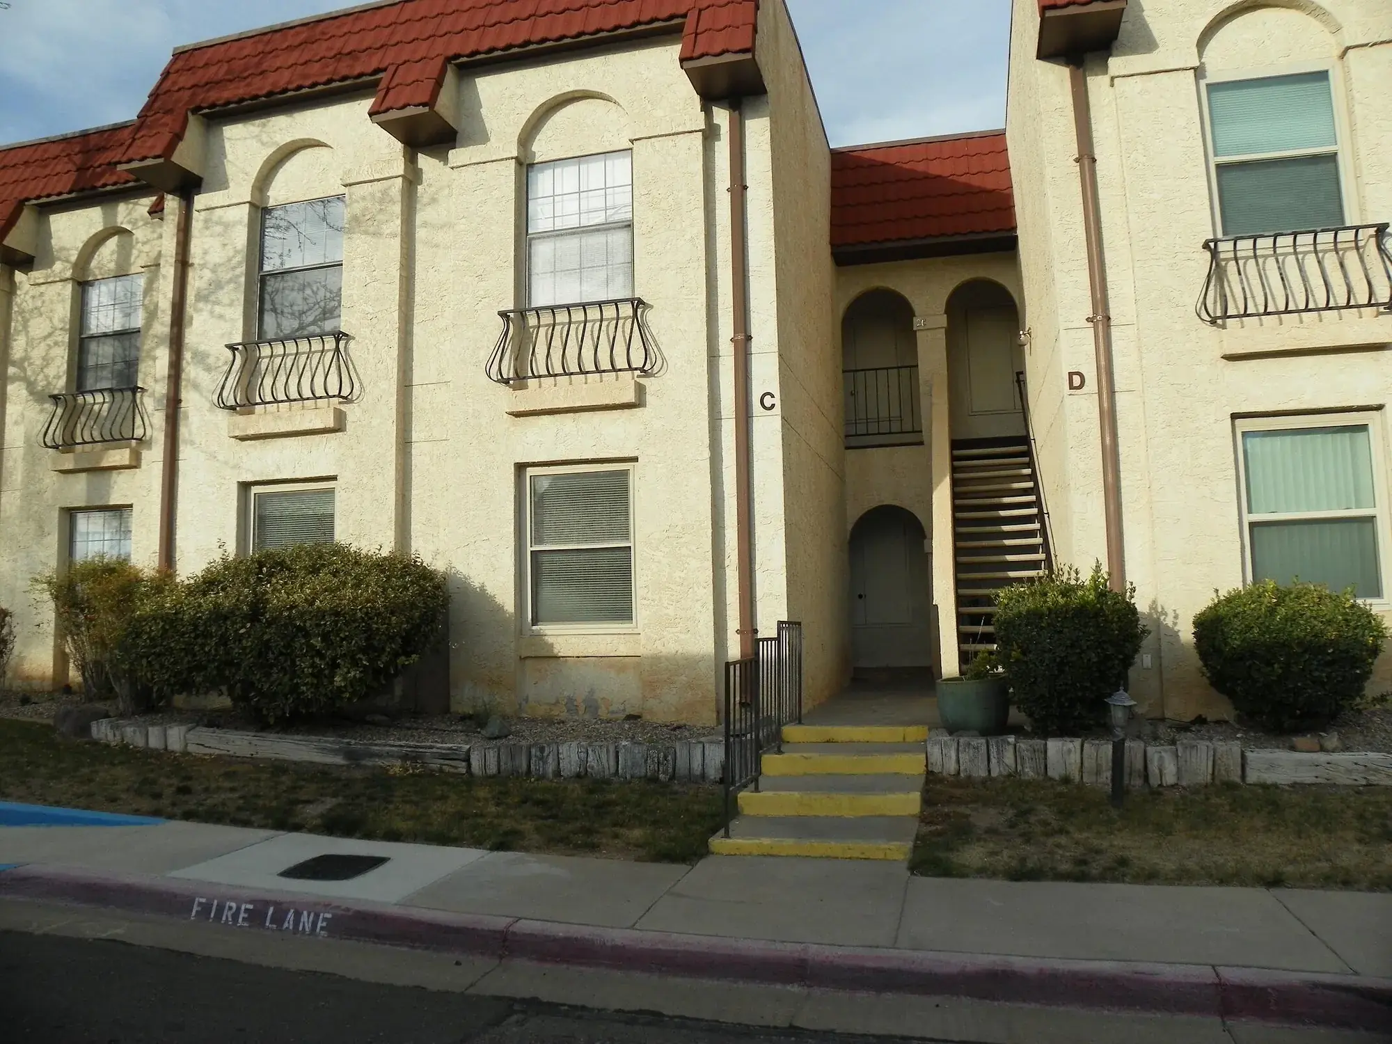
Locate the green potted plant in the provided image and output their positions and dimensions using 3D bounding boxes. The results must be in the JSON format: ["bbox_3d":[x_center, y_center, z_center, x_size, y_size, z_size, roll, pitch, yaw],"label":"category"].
[{"bbox_3d":[2.035,1.248,7.682,0.529,0.603,0.529,-3,-6,15],"label":"green potted plant"}]

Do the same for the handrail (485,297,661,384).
[{"bbox_3d":[-1.099,-1.562,9.059,1.530,0.640,0.260,-3,-6,15],"label":"handrail"}]

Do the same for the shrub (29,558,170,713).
[{"bbox_3d":[-6.084,1.131,10.690,1.320,1.480,1.150,-3,-6,15],"label":"shrub"}]

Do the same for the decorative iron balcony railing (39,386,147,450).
[{"bbox_3d":[-7.252,-1.239,12.621,1.435,0.668,0.370,-3,-6,15],"label":"decorative iron balcony railing"}]

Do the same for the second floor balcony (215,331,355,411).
[{"bbox_3d":[-4.018,-1.459,10.245,1.458,0.678,0.370,-3,-6,15],"label":"second floor balcony"}]

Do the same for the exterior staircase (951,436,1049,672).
[{"bbox_3d":[3.187,0.278,10.752,1.000,3.014,3.800,-3,-6,14],"label":"exterior staircase"}]

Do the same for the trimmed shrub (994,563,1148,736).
[{"bbox_3d":[2.746,0.877,7.700,1.100,1.220,1.050,-3,-6,14],"label":"trimmed shrub"}]

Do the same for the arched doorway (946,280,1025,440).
[{"bbox_3d":[3.518,-2.000,12.801,0.917,2.033,0.200,-3,-6,15],"label":"arched doorway"}]

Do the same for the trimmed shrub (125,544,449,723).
[{"bbox_3d":[-3.766,1.028,9.595,2.950,1.560,1.250,-3,-6,15],"label":"trimmed shrub"}]

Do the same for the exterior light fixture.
[{"bbox_3d":[2.593,1.383,6.403,0.190,0.730,0.190,-3,-6,15],"label":"exterior light fixture"}]

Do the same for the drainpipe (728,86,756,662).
[{"bbox_3d":[0.379,-1.076,8.850,0.110,5.180,0.110,-3,-6,15],"label":"drainpipe"}]

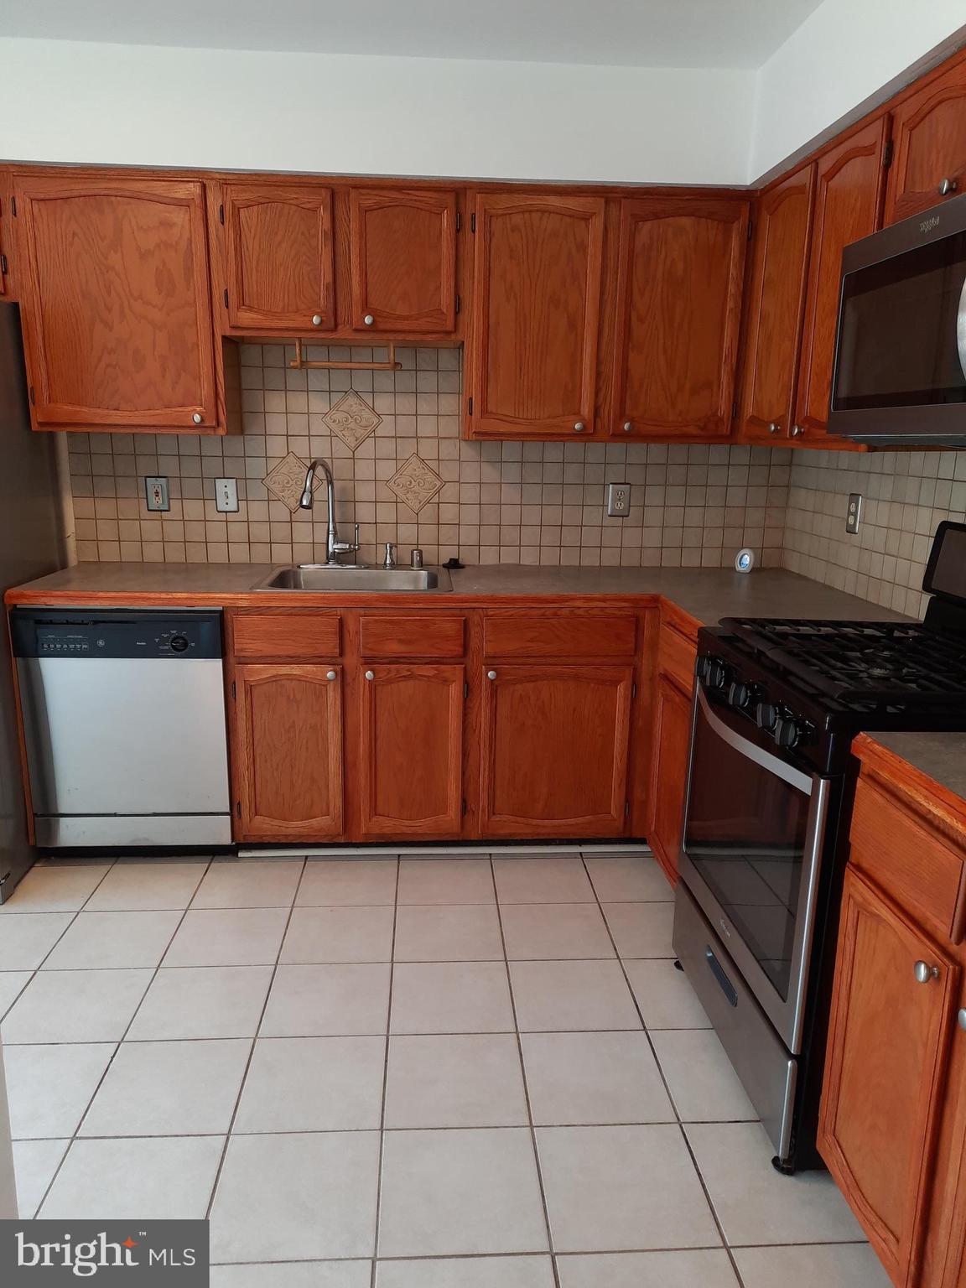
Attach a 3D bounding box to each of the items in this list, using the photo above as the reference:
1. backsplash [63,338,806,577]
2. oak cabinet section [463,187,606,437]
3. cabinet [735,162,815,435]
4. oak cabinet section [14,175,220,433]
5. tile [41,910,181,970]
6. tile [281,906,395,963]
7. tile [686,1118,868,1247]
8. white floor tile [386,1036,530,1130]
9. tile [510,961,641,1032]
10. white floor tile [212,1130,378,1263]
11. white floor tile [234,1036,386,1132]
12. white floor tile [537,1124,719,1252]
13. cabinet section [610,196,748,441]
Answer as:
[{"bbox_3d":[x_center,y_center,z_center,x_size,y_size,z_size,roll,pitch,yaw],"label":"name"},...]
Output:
[{"bbox_3d":[-0.157,-0.669,3.361,2.610,0.773,0.012,0,13,-4],"label":"backsplash"},{"bbox_3d":[0.159,-1.067,3.096,0.427,0.740,0.310,0,13,-4],"label":"oak cabinet section"},{"bbox_3d":[1.003,-0.976,2.773,0.320,0.745,0.485,0,13,-4],"label":"cabinet"},{"bbox_3d":[-1.135,-1.083,3.045,0.600,0.765,0.320,0,13,-3],"label":"oak cabinet section"},{"bbox_3d":[-1.022,0.828,2.606,0.303,0.010,0.302,0,13,-4],"label":"tile"},{"bbox_3d":[-0.402,0.822,2.620,0.301,0.010,0.301,0,13,-4],"label":"tile"},{"bbox_3d":[0.570,1.026,1.784,0.301,0.010,0.301,0,13,-4],"label":"tile"},{"bbox_3d":[-0.060,0.967,2.066,0.303,0.010,0.302,0,13,-4],"label":"white floor tile"},{"bbox_3d":[0.227,0.891,2.361,0.301,0.010,0.301,0,13,-4],"label":"tile"},{"bbox_3d":[-0.350,1.035,1.747,0.303,0.010,0.302,0,13,-4],"label":"white floor tile"},{"bbox_3d":[-0.368,0.966,2.046,0.303,0.010,0.302,0,13,-4],"label":"white floor tile"},{"bbox_3d":[0.266,1.033,1.780,0.303,0.010,0.300,0,13,-4],"label":"white floor tile"},{"bbox_3d":[0.619,-1.065,3.126,0.442,0.740,0.310,0,13,-4],"label":"cabinet section"}]

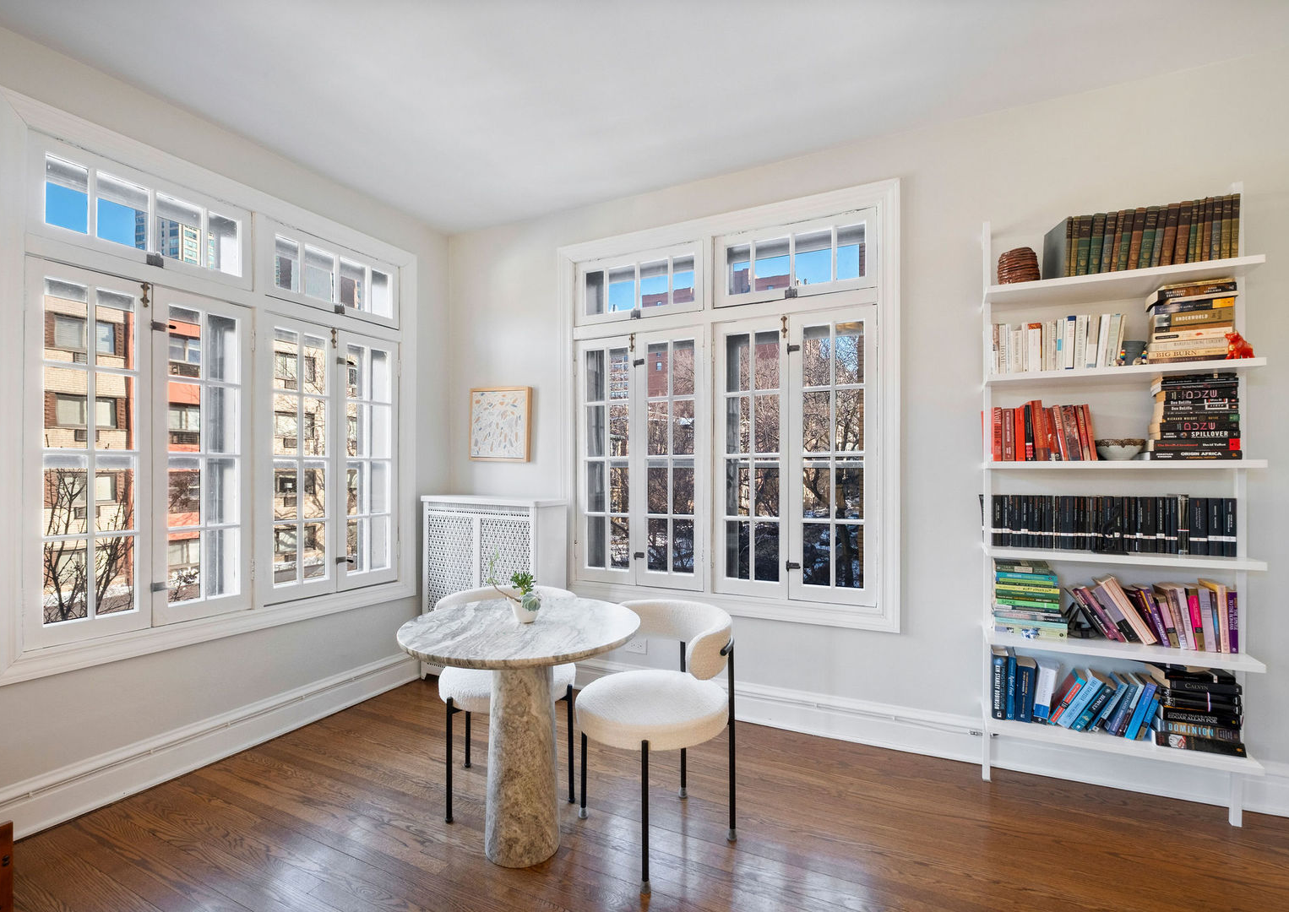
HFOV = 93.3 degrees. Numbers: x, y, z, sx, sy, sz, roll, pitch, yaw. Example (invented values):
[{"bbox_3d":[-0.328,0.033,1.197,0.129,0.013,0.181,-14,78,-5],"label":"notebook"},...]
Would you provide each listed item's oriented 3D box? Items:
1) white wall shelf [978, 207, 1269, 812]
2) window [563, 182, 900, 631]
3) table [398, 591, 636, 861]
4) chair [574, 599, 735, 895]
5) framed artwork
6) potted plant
[{"bbox_3d":[1.743,0.176,2.315,0.810,2.310,0.405,-1,-1,26],"label":"white wall shelf"},{"bbox_3d":[0.354,-0.219,3.248,1.870,2.070,0.100,-1,-1,26],"label":"window"},{"bbox_3d":[-0.415,0.954,2.086,0.820,0.758,0.820,0,-1,-4],"label":"table"},{"bbox_3d":[0.035,0.952,2.140,0.560,0.760,0.570,0,-1,-30],"label":"chair"},{"bbox_3d":[-0.907,-0.197,3.825,0.458,0.465,0.040,-1,-1,26],"label":"framed artwork"},{"bbox_3d":[-0.456,0.457,2.109,0.185,0.235,0.140,0,-1,0],"label":"potted plant"}]

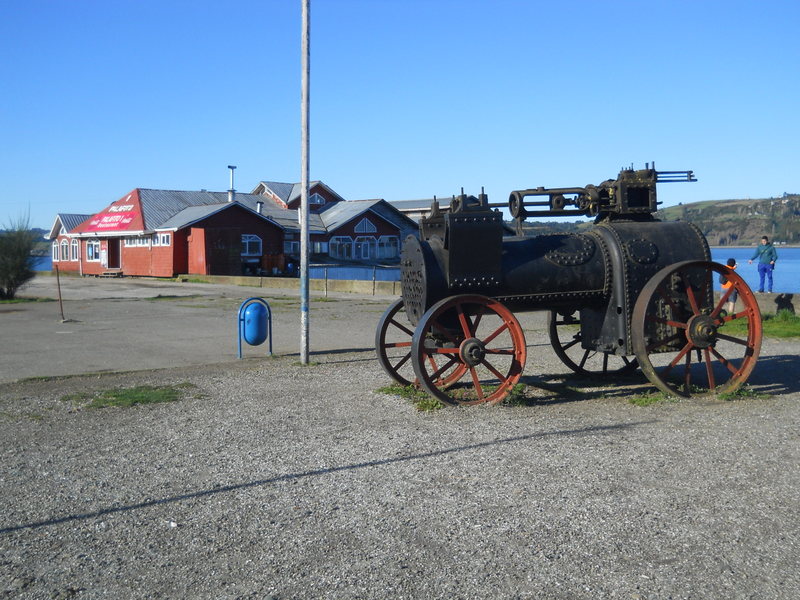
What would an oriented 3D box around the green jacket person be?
[{"bbox_3d":[10.364,-1.004,24.400,0.760,1.640,0.420,2,4,38],"label":"green jacket person"}]

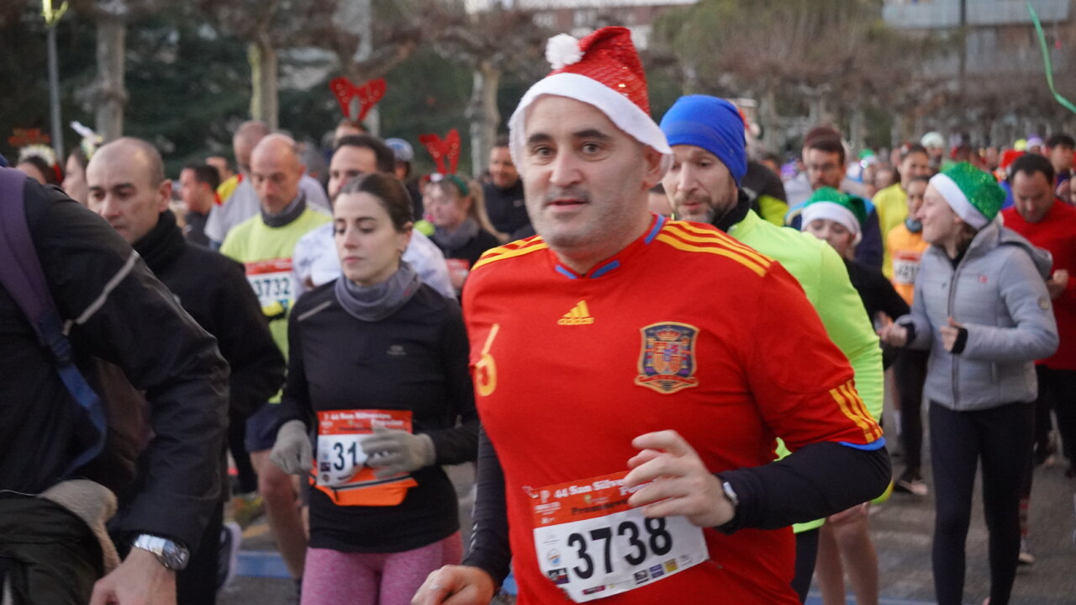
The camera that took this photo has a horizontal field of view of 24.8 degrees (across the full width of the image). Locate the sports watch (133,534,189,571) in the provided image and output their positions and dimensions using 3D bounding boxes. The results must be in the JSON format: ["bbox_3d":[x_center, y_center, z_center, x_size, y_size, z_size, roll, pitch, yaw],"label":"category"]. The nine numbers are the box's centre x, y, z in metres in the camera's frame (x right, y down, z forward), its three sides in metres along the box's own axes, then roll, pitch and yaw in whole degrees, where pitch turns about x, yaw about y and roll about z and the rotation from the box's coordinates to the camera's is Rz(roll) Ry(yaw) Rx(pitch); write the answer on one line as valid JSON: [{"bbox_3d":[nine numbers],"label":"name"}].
[{"bbox_3d":[-0.499,0.331,3.250,0.059,0.039,0.064,23,0,37],"label":"sports watch"}]

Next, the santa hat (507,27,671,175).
[{"bbox_3d":[0.068,-0.267,3.260,0.205,0.190,0.235,1,-9,18],"label":"santa hat"}]

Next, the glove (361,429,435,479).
[{"bbox_3d":[-0.278,0.301,4.900,0.165,0.100,0.085,-1,4,-22],"label":"glove"}]

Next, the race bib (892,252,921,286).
[{"bbox_3d":[1.788,-0.161,11.700,0.200,0.152,0.020,0,3,10],"label":"race bib"}]

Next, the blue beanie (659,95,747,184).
[{"bbox_3d":[0.337,-0.331,5.000,0.180,0.185,0.205,2,4,32],"label":"blue beanie"}]

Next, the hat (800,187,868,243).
[{"bbox_3d":[0.974,-0.287,8.050,0.205,0.180,0.220,1,4,21],"label":"hat"}]

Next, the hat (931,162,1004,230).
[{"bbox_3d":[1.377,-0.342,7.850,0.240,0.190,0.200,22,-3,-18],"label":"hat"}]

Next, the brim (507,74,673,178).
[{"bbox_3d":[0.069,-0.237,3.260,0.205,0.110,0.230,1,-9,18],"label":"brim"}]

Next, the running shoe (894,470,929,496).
[{"bbox_3d":[1.799,0.866,11.800,0.095,0.115,0.265,-2,4,-25],"label":"running shoe"}]

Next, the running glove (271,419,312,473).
[{"bbox_3d":[-0.493,0.289,4.900,0.085,0.110,0.120,1,4,11],"label":"running glove"}]

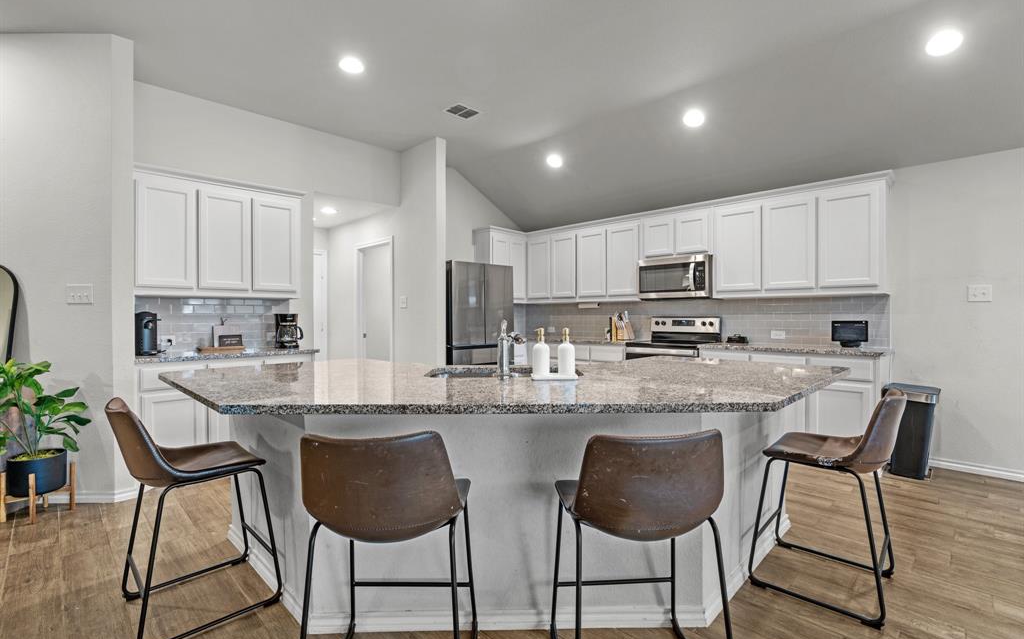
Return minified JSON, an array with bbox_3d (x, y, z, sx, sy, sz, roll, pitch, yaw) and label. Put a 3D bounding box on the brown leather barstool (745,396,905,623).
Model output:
[{"bbox_3d":[1.408,0.729,2.016,0.525,0.875,0.485,0,1,39],"label":"brown leather barstool"}]

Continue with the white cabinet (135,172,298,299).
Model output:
[{"bbox_3d":[-2.374,-0.624,3.700,1.160,0.890,0.340,-1,1,-45],"label":"white cabinet"}]

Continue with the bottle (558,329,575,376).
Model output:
[{"bbox_3d":[0.236,0.142,1.971,0.073,0.206,0.078,0,1,0],"label":"bottle"}]

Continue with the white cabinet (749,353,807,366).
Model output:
[{"bbox_3d":[2.436,0.709,4.028,0.620,0.876,0.430,-1,1,-45],"label":"white cabinet"}]

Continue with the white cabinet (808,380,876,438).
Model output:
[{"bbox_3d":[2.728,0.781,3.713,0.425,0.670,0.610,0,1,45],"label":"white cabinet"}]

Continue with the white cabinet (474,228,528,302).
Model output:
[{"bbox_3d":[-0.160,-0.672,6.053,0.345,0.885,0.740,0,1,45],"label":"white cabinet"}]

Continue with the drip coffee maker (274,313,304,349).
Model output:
[{"bbox_3d":[-1.947,0.105,4.003,0.210,0.302,0.200,0,1,45],"label":"drip coffee maker"}]

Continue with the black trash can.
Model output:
[{"bbox_3d":[3.025,0.839,3.455,0.420,0.625,0.330,-1,1,-45],"label":"black trash can"}]

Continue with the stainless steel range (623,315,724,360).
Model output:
[{"bbox_3d":[1.661,0.550,4.726,0.690,1.185,0.762,-1,1,-45],"label":"stainless steel range"}]

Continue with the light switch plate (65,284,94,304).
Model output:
[{"bbox_3d":[-2.736,-0.158,2.877,0.164,0.122,0.012,0,1,0],"label":"light switch plate"}]

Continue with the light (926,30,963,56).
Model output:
[{"bbox_3d":[2.644,-1.700,2.786,0.180,0.025,0.180,0,-24,45],"label":"light"}]

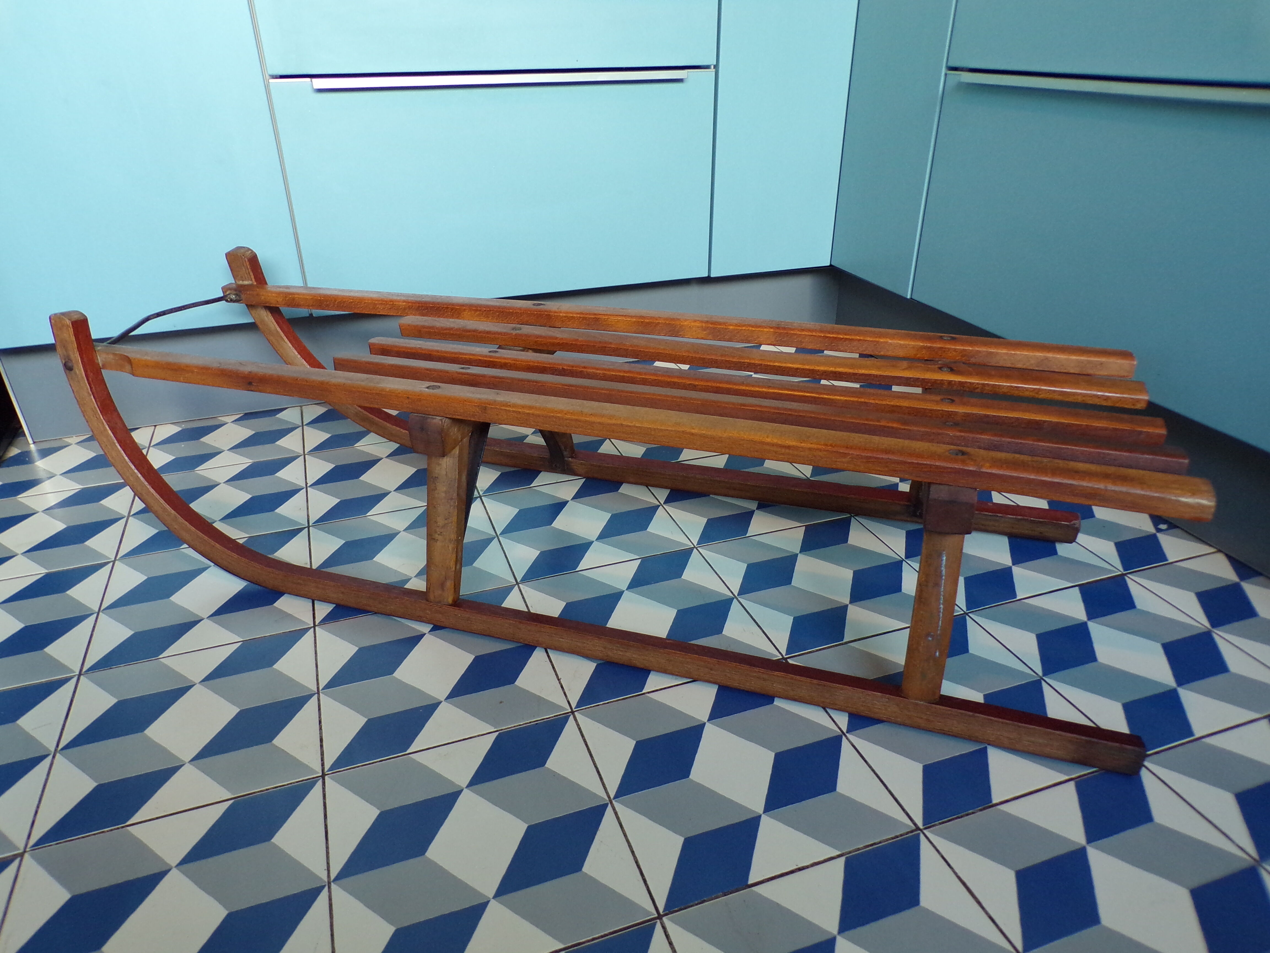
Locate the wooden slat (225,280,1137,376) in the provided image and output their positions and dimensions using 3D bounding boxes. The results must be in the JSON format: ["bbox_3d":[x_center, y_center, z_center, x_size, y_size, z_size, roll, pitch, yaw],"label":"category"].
[{"bbox_3d":[-0.011,-0.168,0.961,1.005,0.018,0.032,7,33,14],"label":"wooden slat"}]

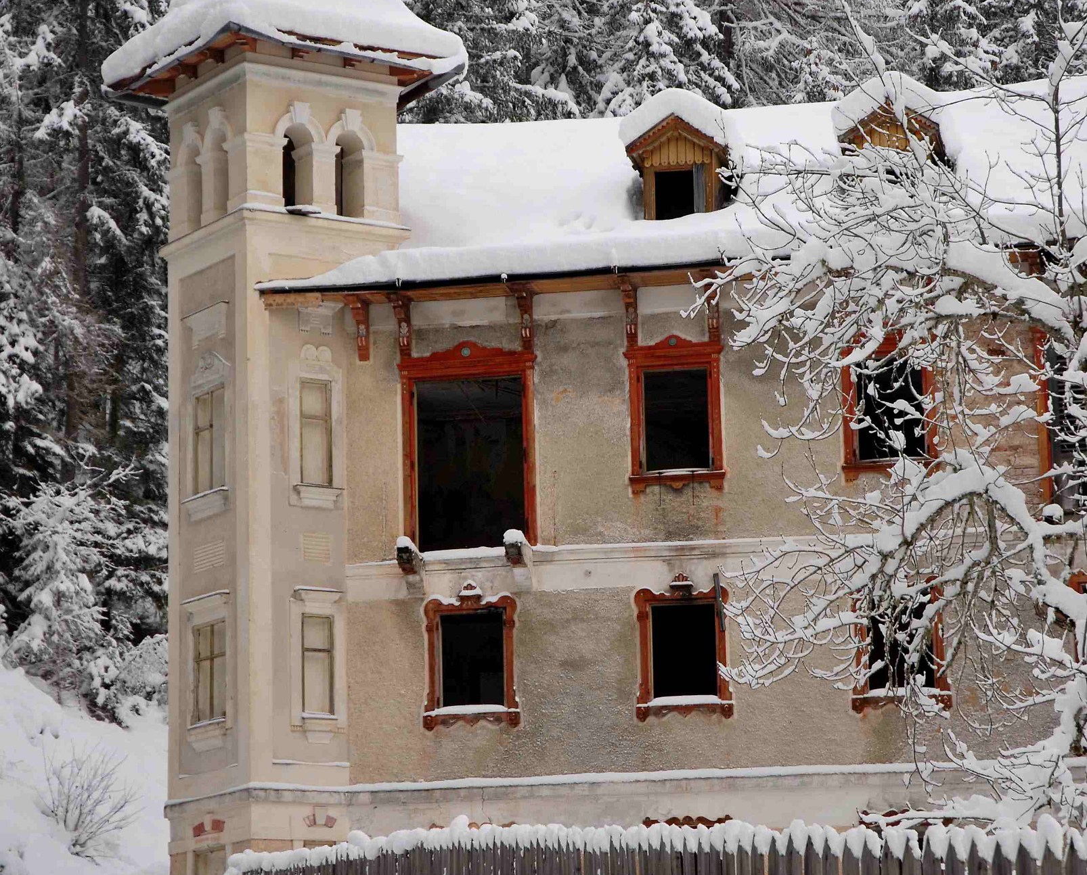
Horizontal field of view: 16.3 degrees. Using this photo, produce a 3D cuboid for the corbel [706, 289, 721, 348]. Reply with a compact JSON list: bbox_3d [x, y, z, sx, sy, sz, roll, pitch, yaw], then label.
[{"bbox_3d":[2.263,-1.749,51.856,0.202,0.851,0.650,-4,-12,11],"label":"corbel"}]

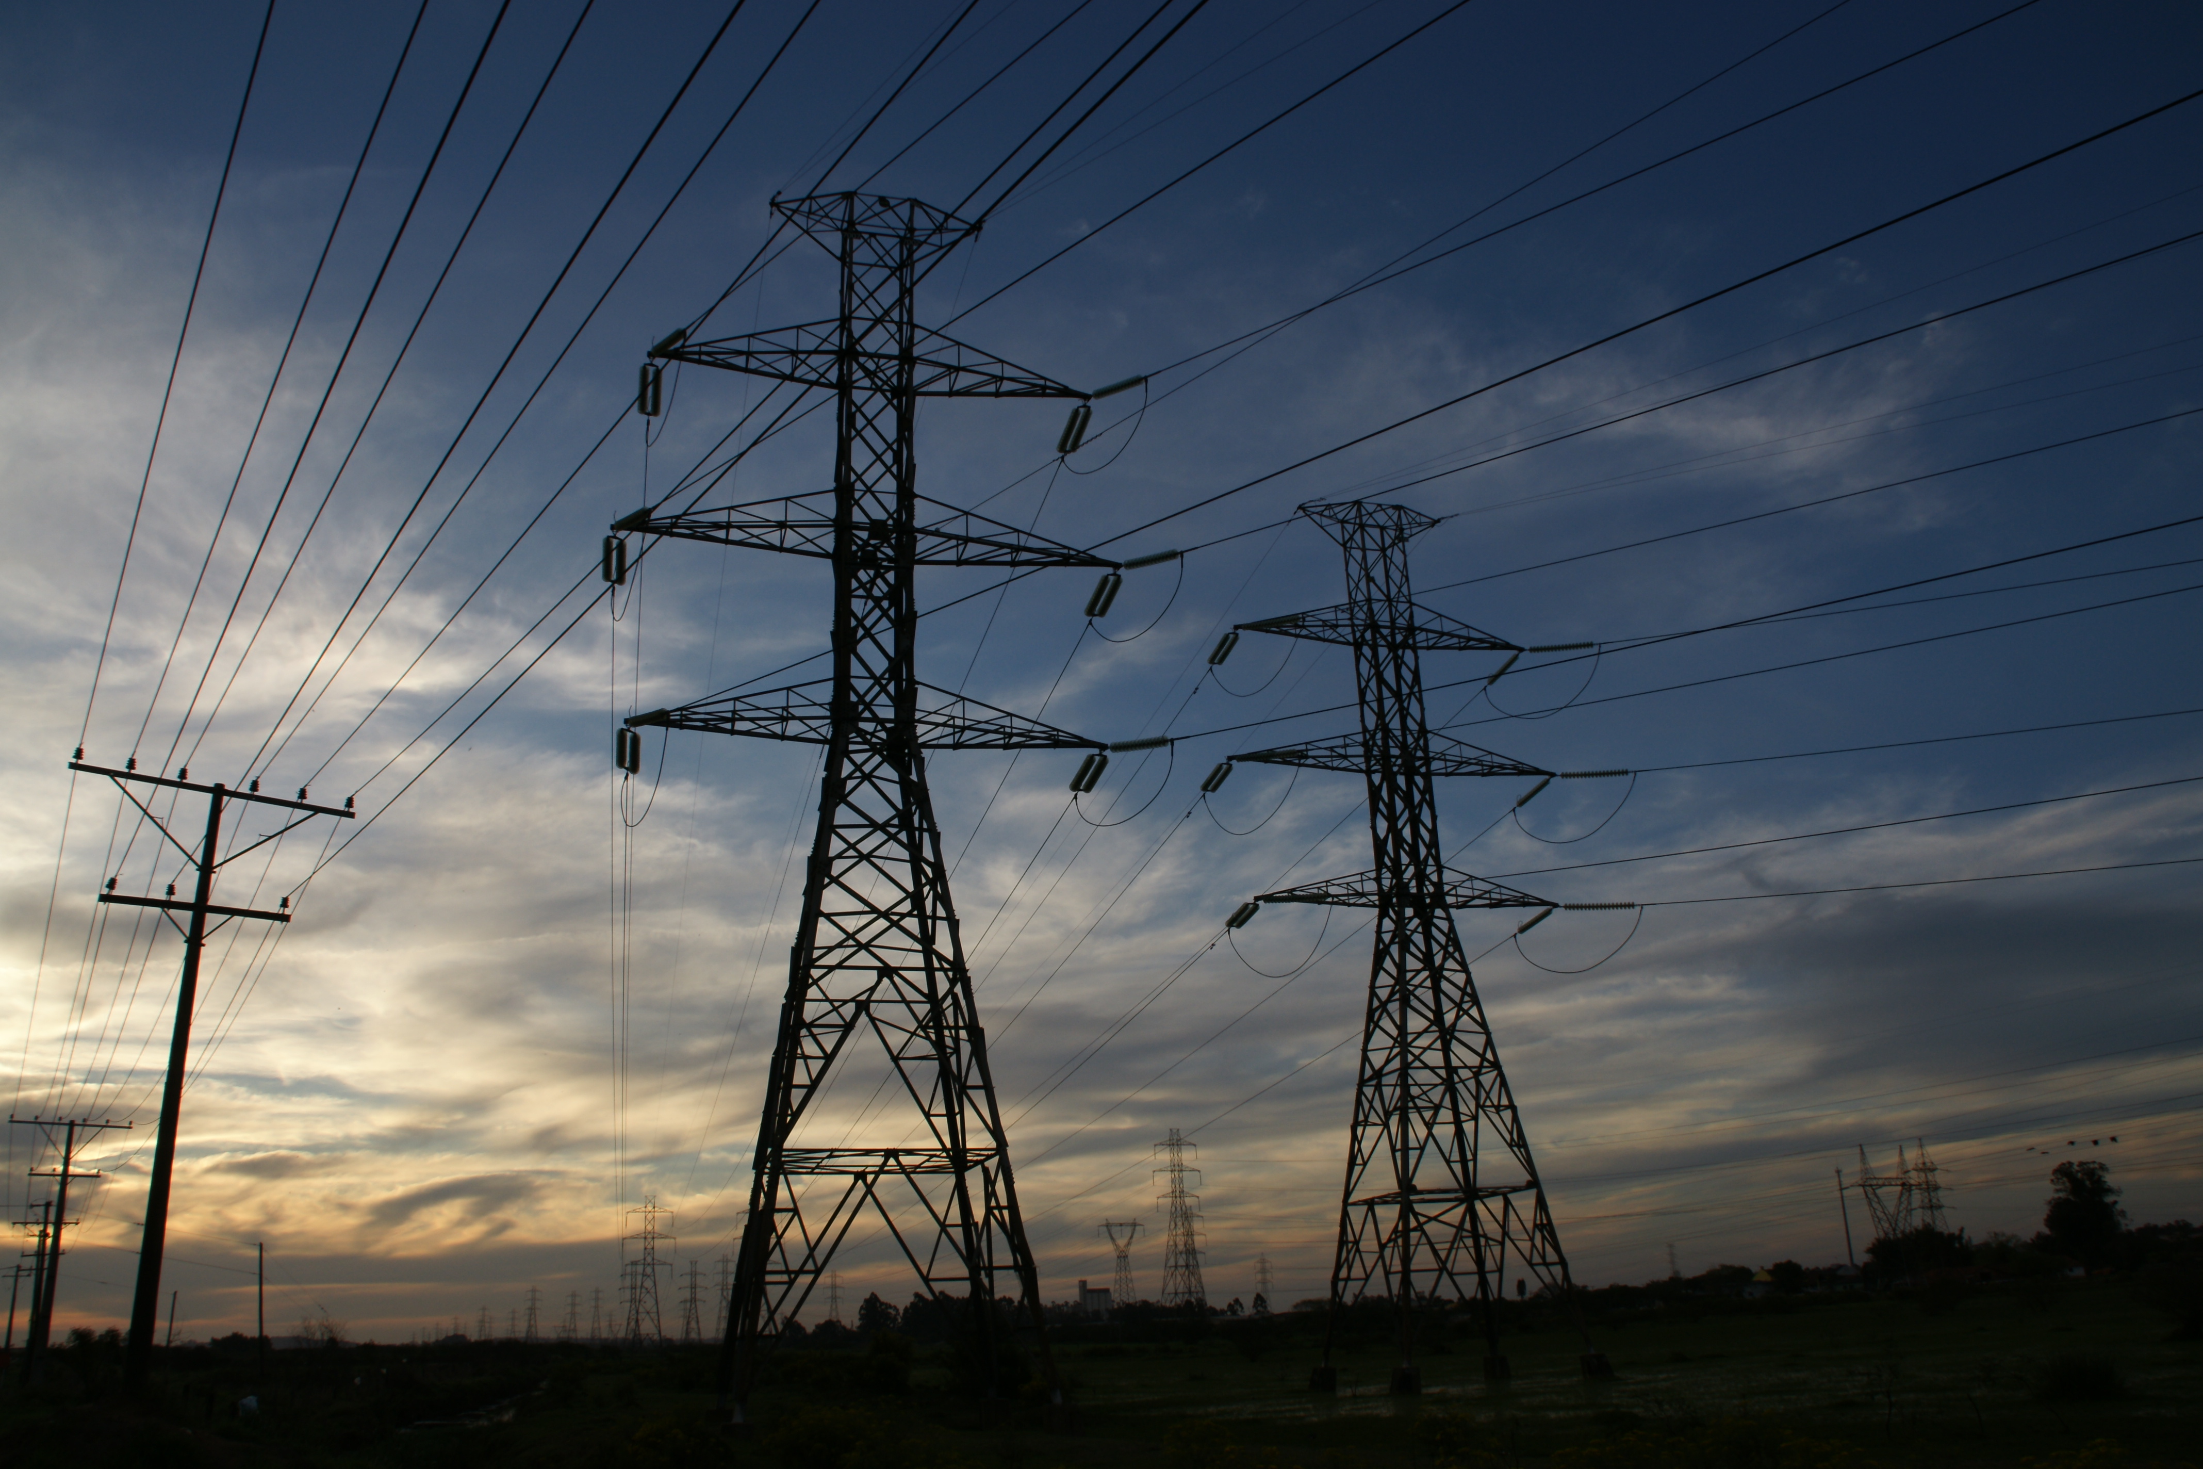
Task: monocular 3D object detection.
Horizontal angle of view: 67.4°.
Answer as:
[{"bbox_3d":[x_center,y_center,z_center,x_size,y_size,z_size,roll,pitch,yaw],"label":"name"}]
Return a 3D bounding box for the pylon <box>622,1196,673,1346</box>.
[{"bbox_3d":[-92.841,110.356,340.317,10.600,29.210,5.200,3,-20,-15],"label":"pylon"}]

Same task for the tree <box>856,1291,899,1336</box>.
[{"bbox_3d":[-40.618,105.317,299.909,7.700,7.969,7.200,0,-19,-7],"label":"tree"}]

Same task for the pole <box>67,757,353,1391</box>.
[{"bbox_3d":[-12.682,4.553,22.677,3.980,8.269,0.380,14,-25,-39],"label":"pole"}]

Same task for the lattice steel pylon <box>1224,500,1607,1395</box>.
[{"bbox_3d":[11.804,6.735,62.720,14.008,33.654,7.622,3,-20,-15],"label":"lattice steel pylon"}]

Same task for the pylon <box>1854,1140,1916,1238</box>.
[{"bbox_3d":[152.755,93.026,319.428,15.500,26.582,5.500,10,-23,-32],"label":"pylon"}]

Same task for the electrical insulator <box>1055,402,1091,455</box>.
[{"bbox_3d":[-0.800,-9.258,50.146,0.550,0.280,2.300,4,-30,-19],"label":"electrical insulator"}]

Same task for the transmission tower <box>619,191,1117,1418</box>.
[{"bbox_3d":[-5.946,0.085,43.677,14.008,33.122,7.107,3,-20,-15],"label":"transmission tower"}]

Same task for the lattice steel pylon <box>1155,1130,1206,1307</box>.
[{"bbox_3d":[17.055,104.264,351.974,11.300,39.281,7.000,7,-21,-26],"label":"lattice steel pylon"}]

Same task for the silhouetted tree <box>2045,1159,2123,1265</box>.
[{"bbox_3d":[172.675,84.706,289.868,13.500,19.322,12.500,-13,-22,27],"label":"silhouetted tree"}]

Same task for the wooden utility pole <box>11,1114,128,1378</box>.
[{"bbox_3d":[-37.213,18.191,58.695,3.950,8.860,0.400,14,-25,-39],"label":"wooden utility pole"}]

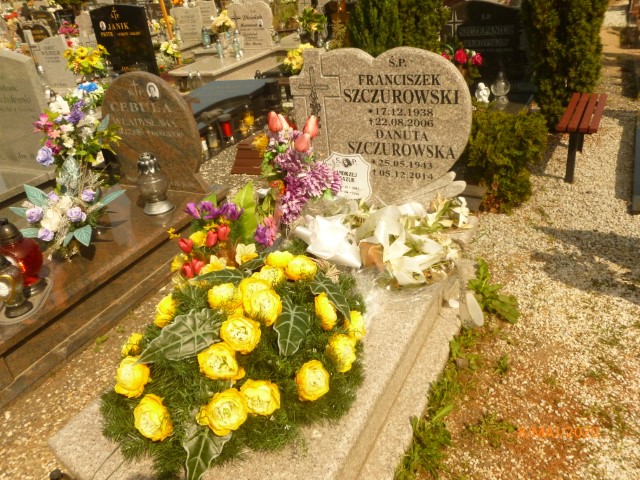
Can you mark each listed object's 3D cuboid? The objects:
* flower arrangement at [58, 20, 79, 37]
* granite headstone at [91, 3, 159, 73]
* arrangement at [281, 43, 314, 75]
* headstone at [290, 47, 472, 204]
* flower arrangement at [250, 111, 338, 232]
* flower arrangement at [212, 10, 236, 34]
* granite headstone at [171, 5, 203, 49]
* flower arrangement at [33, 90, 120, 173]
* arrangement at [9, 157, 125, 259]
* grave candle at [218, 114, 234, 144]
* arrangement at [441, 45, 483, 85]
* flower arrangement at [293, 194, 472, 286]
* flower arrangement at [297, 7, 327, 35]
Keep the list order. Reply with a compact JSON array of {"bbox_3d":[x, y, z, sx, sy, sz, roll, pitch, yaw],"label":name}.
[{"bbox_3d":[-4.469,-3.759,9.200,0.330,0.270,0.290,9,33,28],"label":"flower arrangement"},{"bbox_3d":[-2.188,-2.210,5.793,0.770,0.780,0.090,8,33,28],"label":"granite headstone"},{"bbox_3d":[-0.208,-1.681,4.795,0.310,0.300,0.300,8,33,28],"label":"arrangement"},{"bbox_3d":[0.257,-0.457,2.226,0.800,0.715,0.100,9,28,28],"label":"headstone"},{"bbox_3d":[-0.094,-0.279,2.080,0.310,0.420,0.250,9,33,28],"label":"flower arrangement"},{"bbox_3d":[-1.363,-3.105,7.390,0.330,0.310,0.330,8,33,28],"label":"flower arrangement"},{"bbox_3d":[-2.064,-3.270,8.004,0.540,0.610,0.100,8,33,28],"label":"granite headstone"},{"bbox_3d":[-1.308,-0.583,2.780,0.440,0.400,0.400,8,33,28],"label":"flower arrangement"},{"bbox_3d":[-1.146,-0.142,2.340,0.420,0.350,0.330,9,33,28],"label":"arrangement"},{"bbox_3d":[-0.710,-0.858,3.950,0.090,0.215,0.090,9,33,28],"label":"grave candle"},{"bbox_3d":[1.017,-1.247,3.720,0.290,0.320,0.250,9,33,28],"label":"arrangement"},{"bbox_3d":[0.287,-0.032,2.321,0.700,0.220,0.500,8,33,28],"label":"flower arrangement"},{"bbox_3d":[-0.113,-2.925,6.900,0.380,0.340,0.360,9,33,28],"label":"flower arrangement"}]

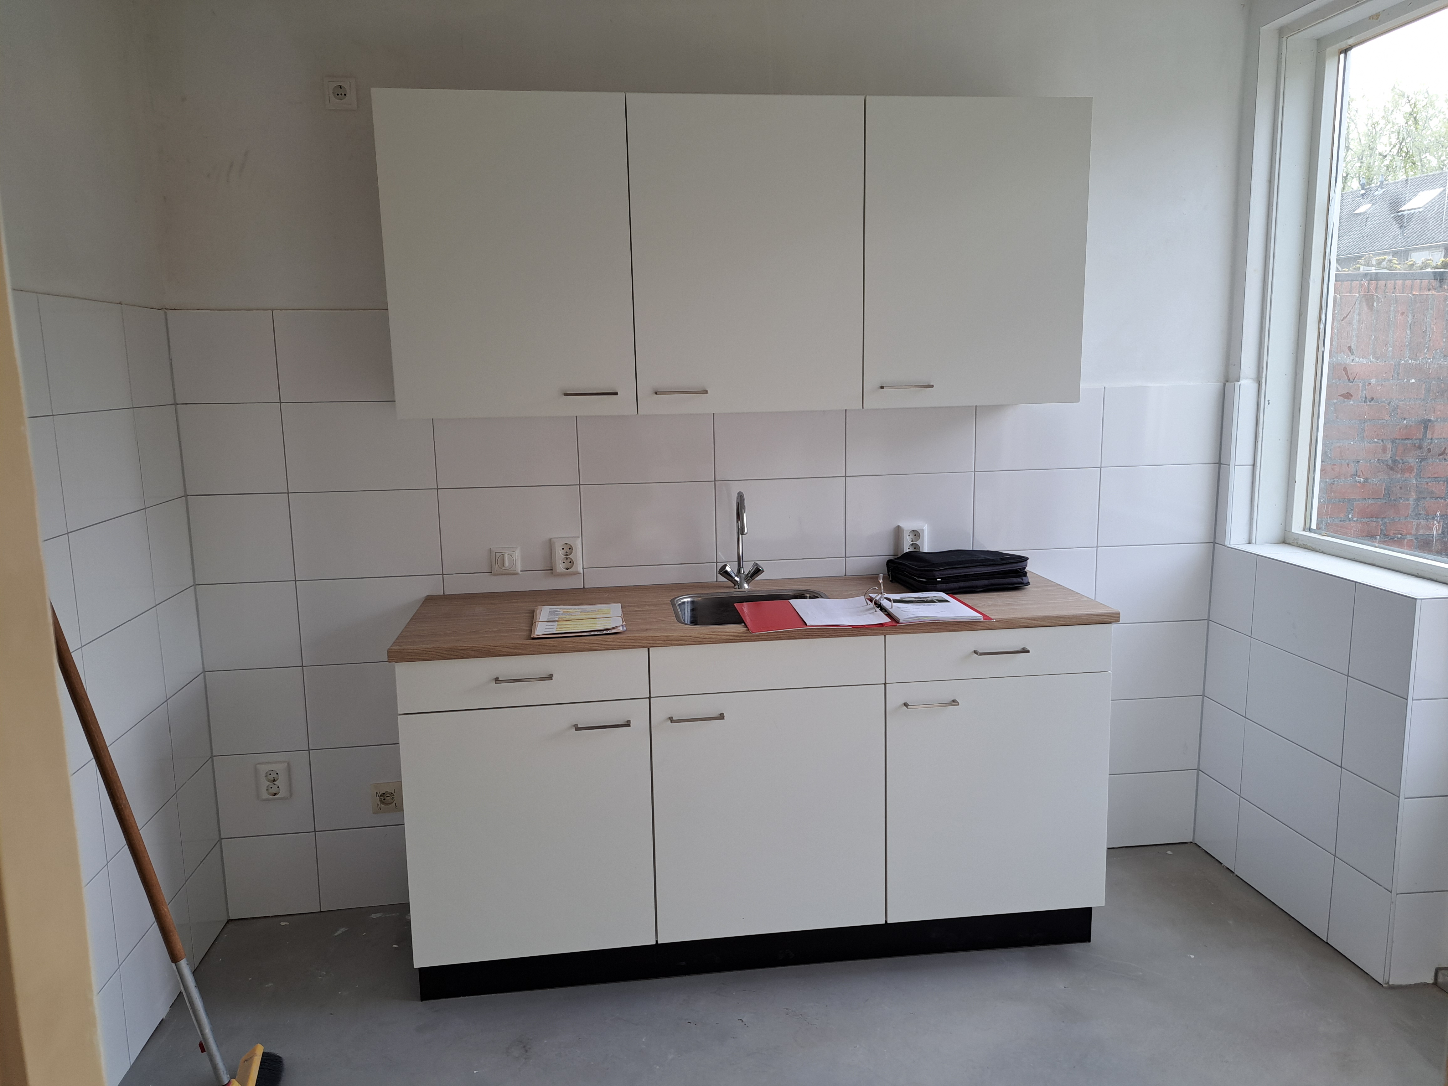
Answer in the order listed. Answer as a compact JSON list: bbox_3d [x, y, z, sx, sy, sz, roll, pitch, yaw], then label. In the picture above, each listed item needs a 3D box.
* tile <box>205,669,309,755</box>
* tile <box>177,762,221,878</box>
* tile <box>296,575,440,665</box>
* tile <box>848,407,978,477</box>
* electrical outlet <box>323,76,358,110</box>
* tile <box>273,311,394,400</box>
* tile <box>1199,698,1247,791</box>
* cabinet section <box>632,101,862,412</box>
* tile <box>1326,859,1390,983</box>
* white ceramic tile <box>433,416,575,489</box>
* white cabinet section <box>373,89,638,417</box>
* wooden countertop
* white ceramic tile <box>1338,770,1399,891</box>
[{"bbox_3d":[-1.345,0.487,2.902,0.270,0.249,0.010,-2,9,-7],"label":"tile"},{"bbox_3d":[-1.460,0.762,2.789,0.010,0.249,0.265,-2,9,-8],"label":"tile"},{"bbox_3d":[-1.016,0.225,2.904,0.400,0.249,0.010,-2,9,-7],"label":"tile"},{"bbox_3d":[0.568,-0.332,3.042,0.401,0.248,0.010,-2,10,-7],"label":"tile"},{"bbox_3d":[-1.025,-1.201,2.682,0.080,0.080,0.015,-2,10,-7],"label":"electrical outlet"},{"bbox_3d":[-1.030,-0.521,2.787,0.400,0.250,0.010,-2,9,-7],"label":"tile"},{"bbox_3d":[1.593,0.641,3.201,0.010,0.250,0.218,-2,9,-7],"label":"tile"},{"bbox_3d":[0.045,-0.754,2.719,0.600,0.779,0.340,-2,9,-7],"label":"cabinet section"},{"bbox_3d":[1.665,0.987,2.631,0.010,0.255,0.198,-2,9,-6],"label":"tile"},{"bbox_3d":[-0.627,-0.286,2.875,0.400,0.249,0.010,-2,9,-7],"label":"white ceramic tile"},{"bbox_3d":[-0.550,-0.731,2.644,0.600,0.779,0.340,-2,9,-7],"label":"white cabinet section"},{"bbox_3d":[0.075,0.182,2.736,1.802,0.032,0.595,-2,9,-7],"label":"wooden countertop"},{"bbox_3d":[1.690,0.749,2.637,0.010,0.250,0.192,-2,10,-7],"label":"white ceramic tile"}]

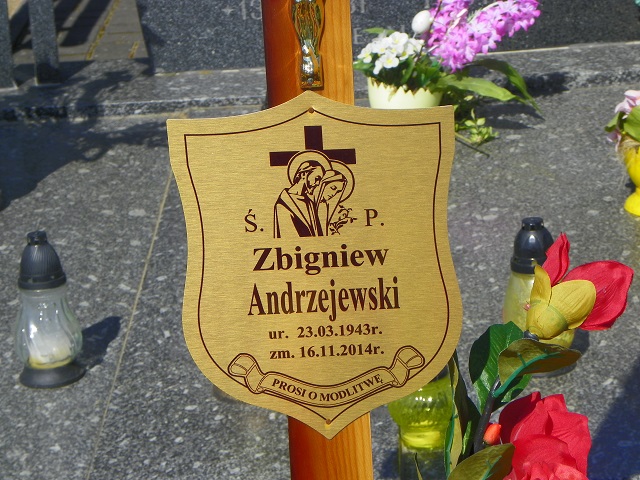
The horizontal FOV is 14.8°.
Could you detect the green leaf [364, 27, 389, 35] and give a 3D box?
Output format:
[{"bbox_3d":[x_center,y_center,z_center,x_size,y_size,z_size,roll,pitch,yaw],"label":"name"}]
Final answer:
[{"bbox_3d":[0.109,-0.391,4.600,0.053,0.016,0.026,-4,17,0],"label":"green leaf"}]

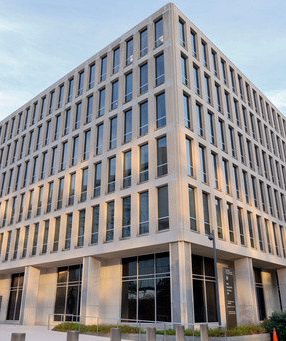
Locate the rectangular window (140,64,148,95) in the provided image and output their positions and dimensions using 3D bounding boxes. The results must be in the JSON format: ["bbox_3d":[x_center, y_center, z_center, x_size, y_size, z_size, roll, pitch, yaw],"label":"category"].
[{"bbox_3d":[0.074,-6.828,25.490,0.920,2.856,0.150,-19,-30,38],"label":"rectangular window"}]

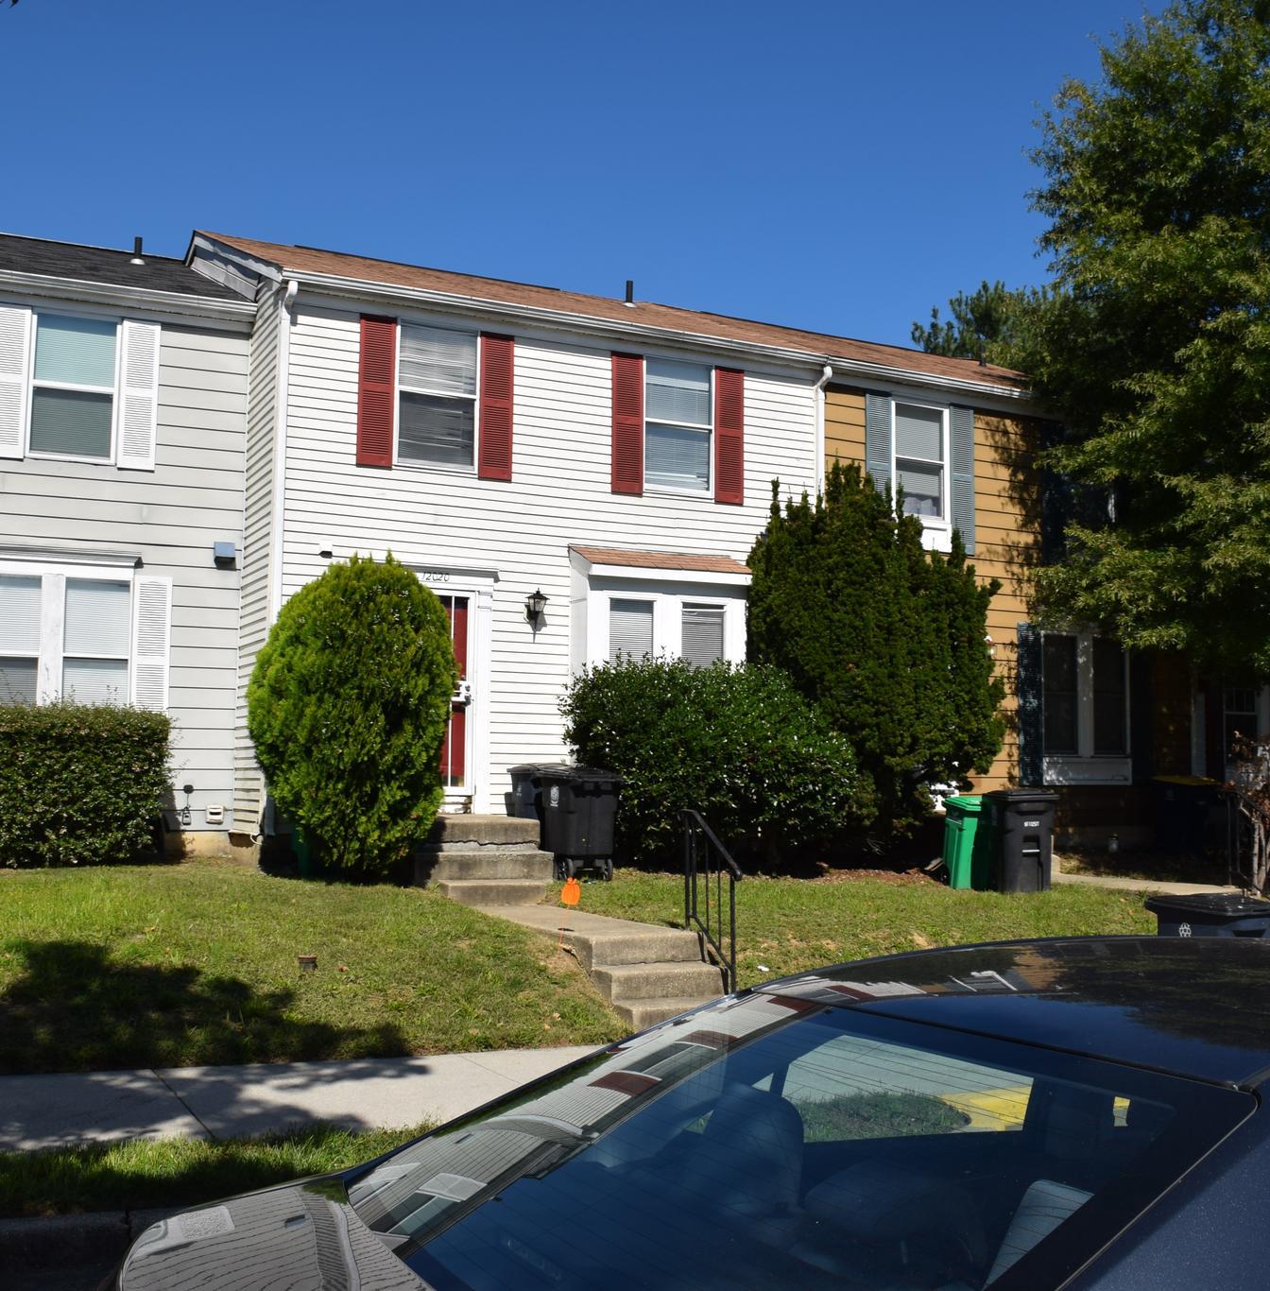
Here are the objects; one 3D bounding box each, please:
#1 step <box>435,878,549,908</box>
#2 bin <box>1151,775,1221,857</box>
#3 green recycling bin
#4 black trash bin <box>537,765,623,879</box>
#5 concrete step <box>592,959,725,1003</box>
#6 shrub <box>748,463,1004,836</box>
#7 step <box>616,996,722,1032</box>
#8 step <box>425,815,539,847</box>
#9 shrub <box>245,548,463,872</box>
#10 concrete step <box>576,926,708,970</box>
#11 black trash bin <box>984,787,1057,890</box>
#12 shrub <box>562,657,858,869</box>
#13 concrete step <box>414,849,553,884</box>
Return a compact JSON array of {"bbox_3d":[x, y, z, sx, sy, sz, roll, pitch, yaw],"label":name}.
[{"bbox_3d":[-1.278,2.211,12.901,0.890,0.200,0.330,3,-6,-25],"label":"step"},{"bbox_3d":[6.802,2.077,17.948,0.610,1.030,0.690,3,-6,-27],"label":"bin"},{"bbox_3d":[3.618,2.092,15.400,0.500,0.980,0.580,1,-6,-10],"label":"green recycling bin"},{"bbox_3d":[-0.527,1.644,13.850,0.640,1.070,0.700,4,-6,-33],"label":"black trash bin"},{"bbox_3d":[0.143,2.235,9.616,0.850,0.170,0.380,3,-6,-25],"label":"concrete step"},{"bbox_3d":[2.521,0.263,15.067,2.600,4.100,2.300,3,-6,-25],"label":"shrub"},{"bbox_3d":[0.296,2.369,9.276,0.850,0.170,0.370,3,-6,-25],"label":"step"},{"bbox_3d":[-1.618,1.769,13.734,1.230,0.250,0.850,3,-6,-25],"label":"step"},{"bbox_3d":[-2.436,0.619,12.675,1.750,2.750,1.700,3,-6,-25],"label":"shrub"},{"bbox_3d":[0.035,2.220,10.637,0.870,0.220,0.330,3,-6,-25],"label":"concrete step"},{"bbox_3d":[4.067,1.996,15.250,0.620,1.060,0.700,2,-6,-14],"label":"black trash bin"},{"bbox_3d":[0.851,1.204,14.462,3.000,2.100,1.700,3,-6,-25],"label":"shrub"},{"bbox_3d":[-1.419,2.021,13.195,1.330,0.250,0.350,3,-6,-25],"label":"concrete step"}]

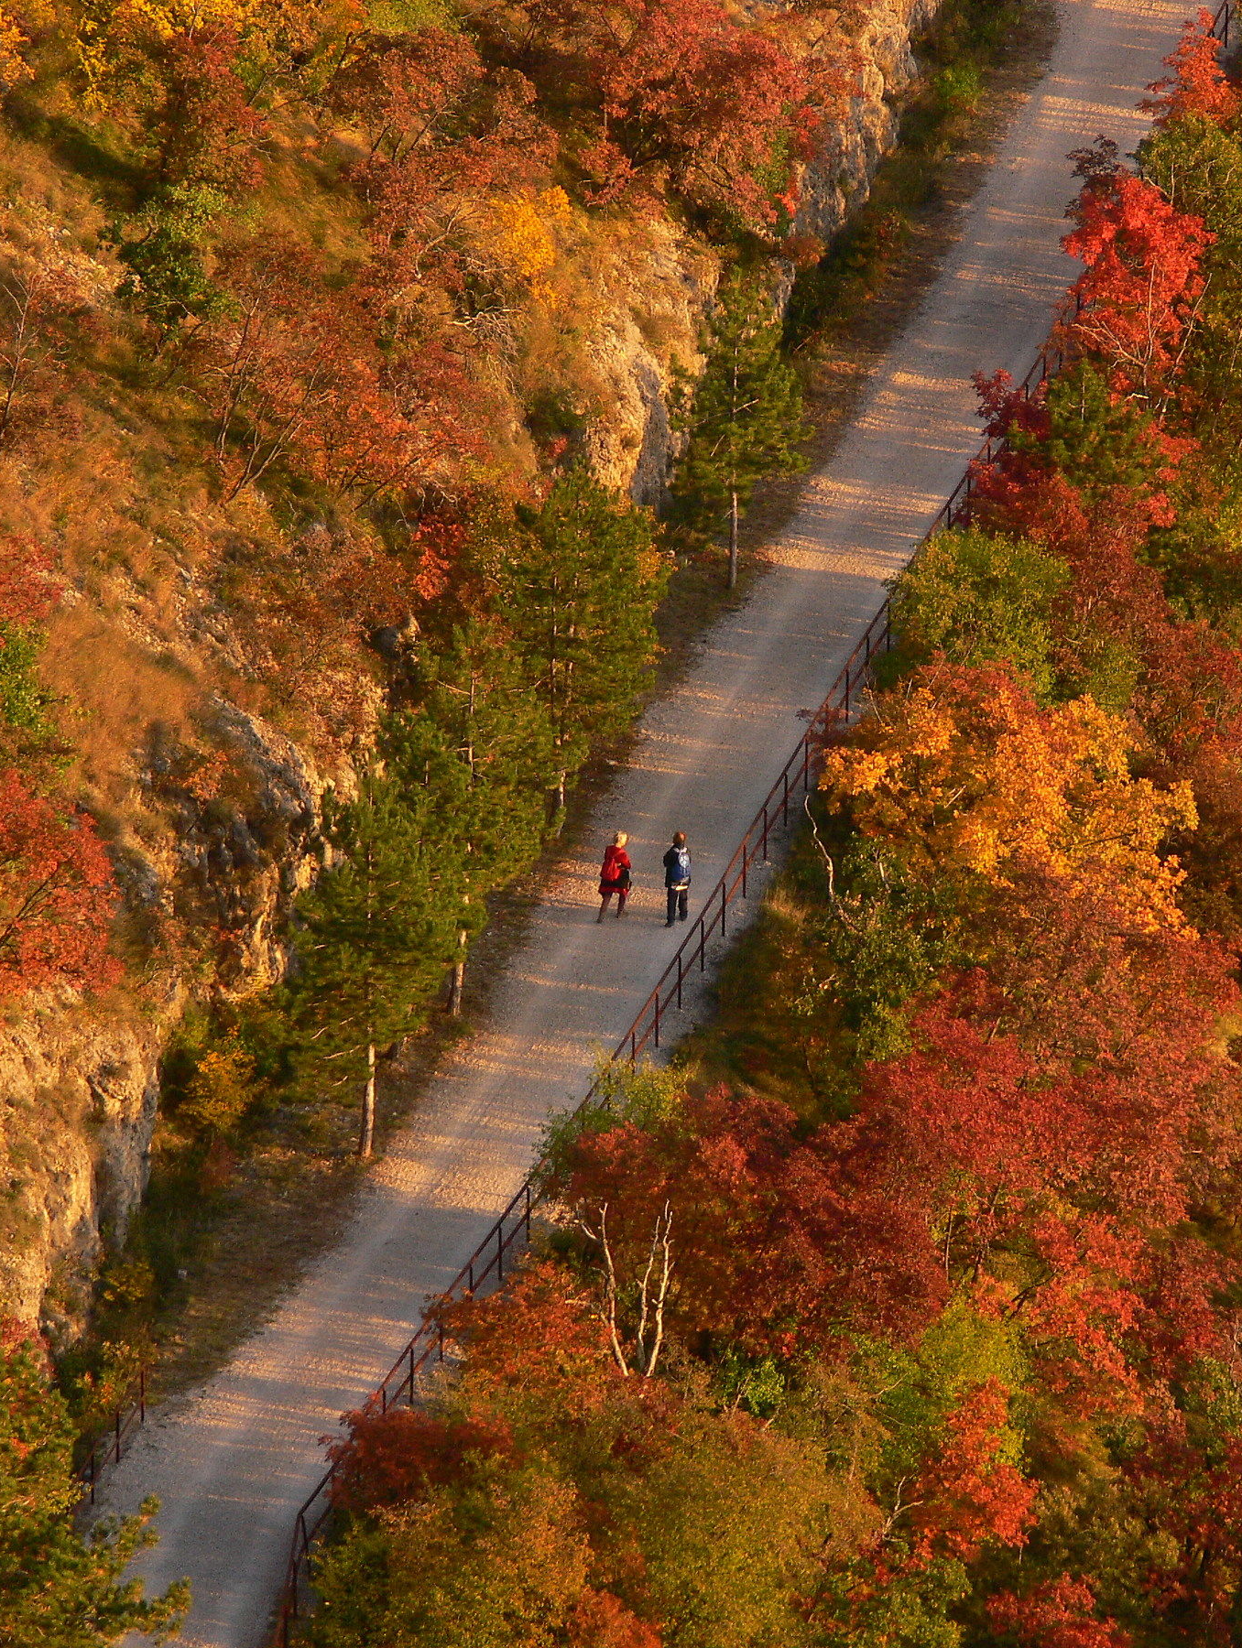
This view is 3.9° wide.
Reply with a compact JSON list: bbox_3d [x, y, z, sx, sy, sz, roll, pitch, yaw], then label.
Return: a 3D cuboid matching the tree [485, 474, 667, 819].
[{"bbox_3d":[-0.820,-3.180,330.500,3.300,6.600,3.200,0,18,0],"label":"tree"}]

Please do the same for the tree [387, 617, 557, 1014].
[{"bbox_3d":[-2.600,-0.150,320.000,3.000,7.200,3.000,0,18,0],"label":"tree"}]

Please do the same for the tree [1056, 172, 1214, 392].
[{"bbox_3d":[10.040,-10.510,357.000,3.100,4.600,3.000,0,18,0],"label":"tree"}]

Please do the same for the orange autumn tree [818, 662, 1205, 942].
[{"bbox_3d":[7.000,-0.390,329.000,6.600,5.400,5.300,0,18,0],"label":"orange autumn tree"}]

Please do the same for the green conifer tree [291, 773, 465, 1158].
[{"bbox_3d":[-4.200,2.420,313.000,3.000,6.700,3.000,0,18,0],"label":"green conifer tree"}]

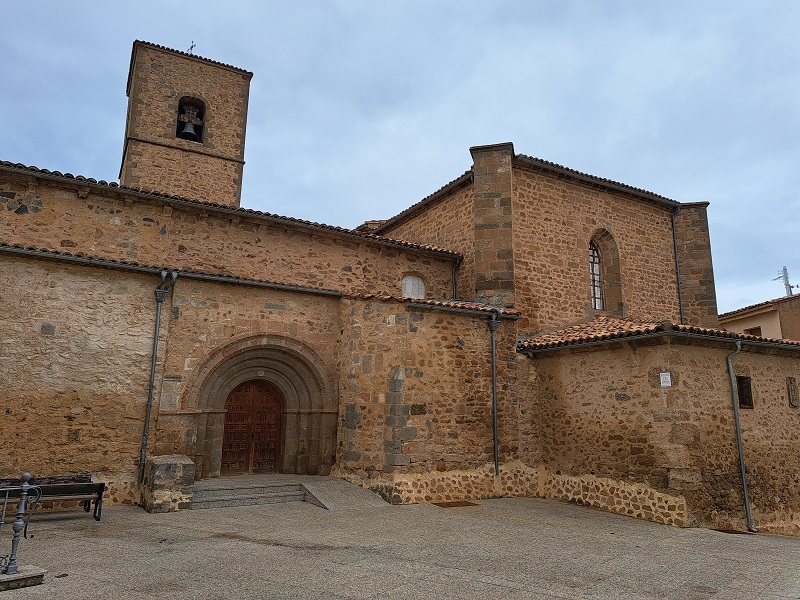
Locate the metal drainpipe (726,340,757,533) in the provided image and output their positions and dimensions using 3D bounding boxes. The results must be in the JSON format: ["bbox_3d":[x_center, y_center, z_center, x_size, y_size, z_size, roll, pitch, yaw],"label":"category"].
[{"bbox_3d":[7.184,2.812,11.589,0.130,3.920,0.320,7,-13,-28],"label":"metal drainpipe"}]

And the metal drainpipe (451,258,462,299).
[{"bbox_3d":[1.779,-0.694,17.876,0.140,1.500,0.320,8,-14,-32],"label":"metal drainpipe"}]

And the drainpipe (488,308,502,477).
[{"bbox_3d":[2.353,2.237,13.654,0.270,4.050,0.260,1,-12,0],"label":"drainpipe"}]

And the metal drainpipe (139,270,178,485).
[{"bbox_3d":[-5.420,1.671,12.392,0.420,4.750,0.330,8,-14,-32],"label":"metal drainpipe"}]

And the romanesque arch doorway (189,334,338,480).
[{"bbox_3d":[-3.488,2.638,14.061,3.850,3.480,0.750,8,-14,-32],"label":"romanesque arch doorway"}]

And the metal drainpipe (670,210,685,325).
[{"bbox_3d":[10.094,-1.185,20.078,0.140,4.200,0.200,7,-13,-29],"label":"metal drainpipe"}]

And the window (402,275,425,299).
[{"bbox_3d":[0.382,-0.296,17.209,0.820,0.970,0.250,8,-14,-32],"label":"window"}]

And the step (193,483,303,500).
[{"bbox_3d":[-3.178,4.076,11.692,2.350,0.190,0.400,8,-14,-32],"label":"step"}]

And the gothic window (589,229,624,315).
[{"bbox_3d":[6.620,-0.842,18.465,1.550,3.100,0.500,7,-13,-29],"label":"gothic window"}]

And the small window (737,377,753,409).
[{"bbox_3d":[7.534,2.042,12.196,0.540,0.680,0.200,7,-13,-28],"label":"small window"}]

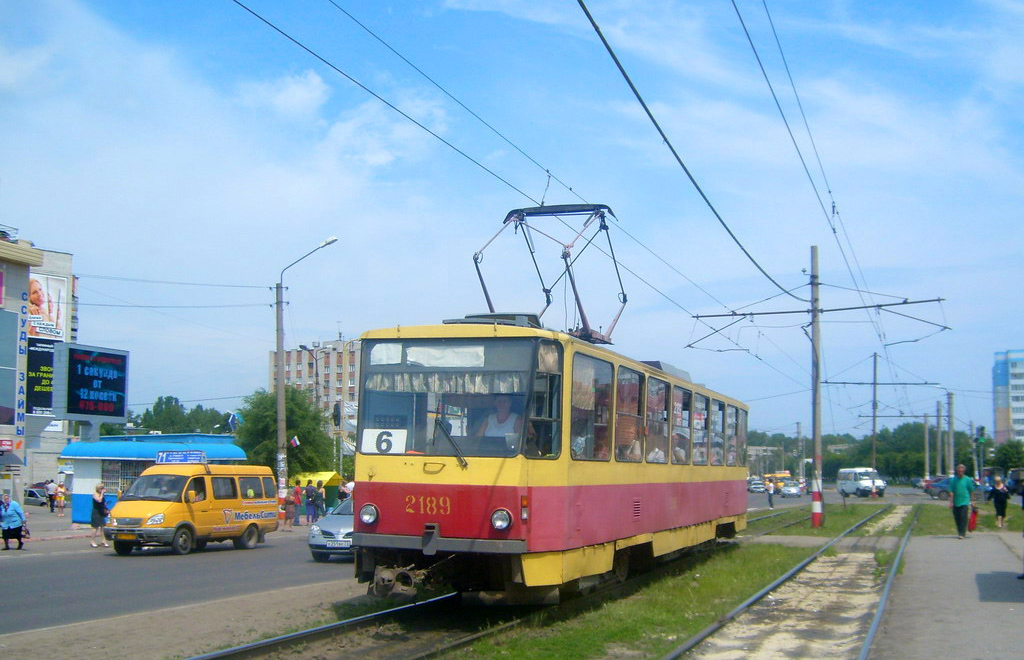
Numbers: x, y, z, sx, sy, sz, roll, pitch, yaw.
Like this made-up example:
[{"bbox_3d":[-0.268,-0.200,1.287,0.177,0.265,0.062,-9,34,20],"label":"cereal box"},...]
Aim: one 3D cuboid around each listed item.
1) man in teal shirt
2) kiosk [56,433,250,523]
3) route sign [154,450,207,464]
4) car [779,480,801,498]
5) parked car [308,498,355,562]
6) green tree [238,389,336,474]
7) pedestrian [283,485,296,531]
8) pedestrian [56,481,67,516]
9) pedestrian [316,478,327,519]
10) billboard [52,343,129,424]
[{"bbox_3d":[10.593,4.030,24.400,0.580,1.760,0.400,-3,-9,22],"label":"man in teal shirt"},{"bbox_3d":[-14.265,5.929,41.200,6.800,3.450,3.100,-2,-8,22],"label":"kiosk"},{"bbox_3d":[-8.344,3.214,26.100,1.400,0.330,0.180,-3,-8,21],"label":"route sign"},{"bbox_3d":[23.790,13.599,88.598,1.720,1.450,4.300,-2,-8,18],"label":"car"},{"bbox_3d":[-2.798,4.254,23.081,1.760,1.480,4.560,-2,-8,15],"label":"parked car"},{"bbox_3d":[-12.019,6.414,55.425,5.000,6.300,5.000,-3,-8,22],"label":"green tree"},{"bbox_3d":[-7.951,6.397,37.000,0.500,1.630,0.380,-2,-8,18],"label":"pedestrian"},{"bbox_3d":[-21.015,7.884,48.300,0.500,1.650,0.360,3,-8,-17],"label":"pedestrian"},{"bbox_3d":[-7.228,6.480,39.310,0.460,1.630,0.360,-1,-8,11],"label":"pedestrian"},{"bbox_3d":[-19.592,2.496,48.300,0.850,3.450,3.750,-3,-9,25],"label":"billboard"}]

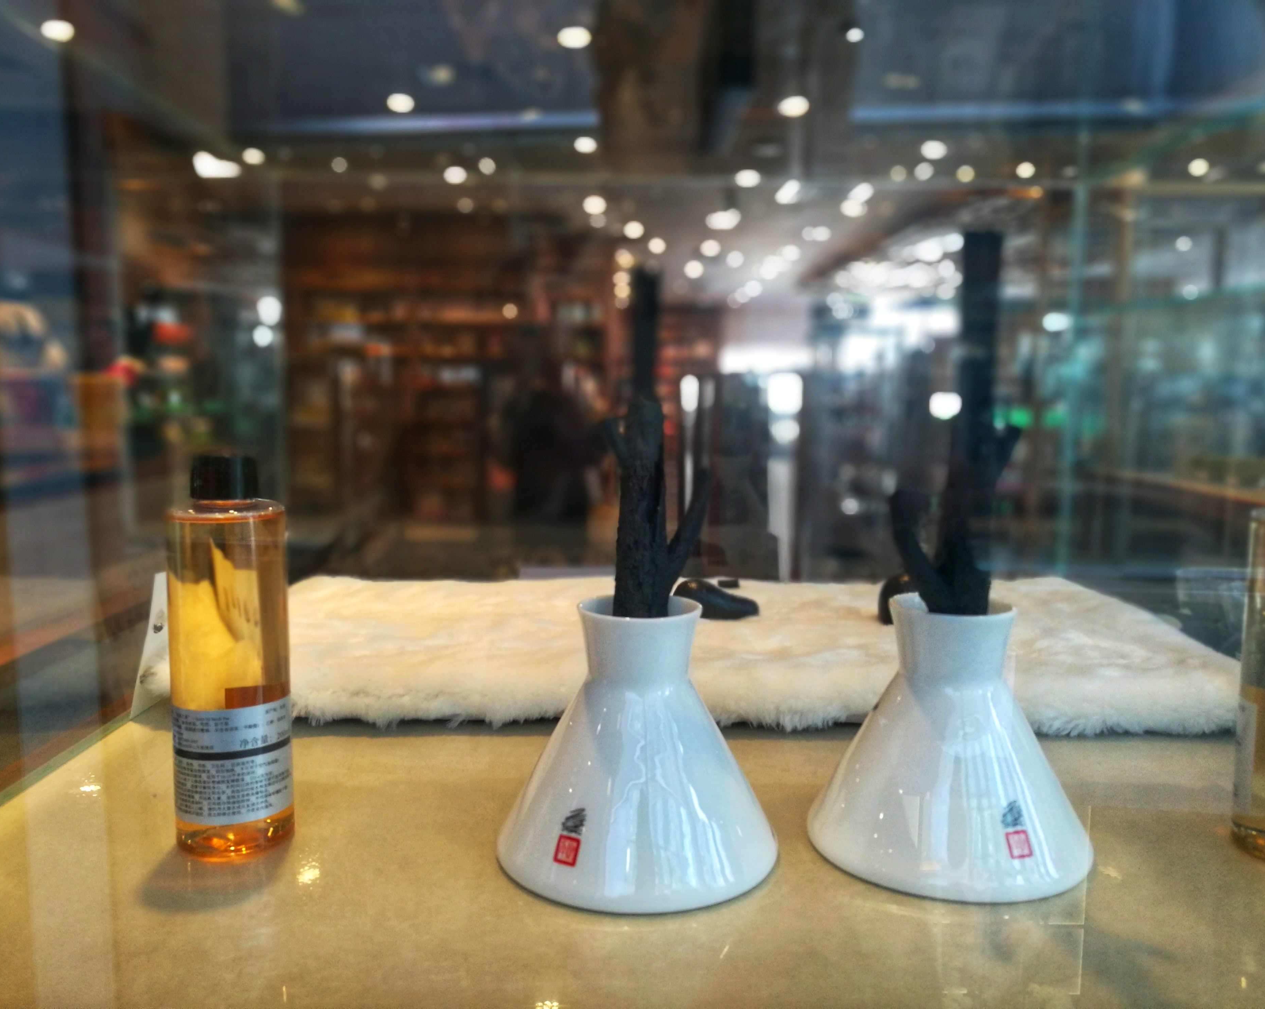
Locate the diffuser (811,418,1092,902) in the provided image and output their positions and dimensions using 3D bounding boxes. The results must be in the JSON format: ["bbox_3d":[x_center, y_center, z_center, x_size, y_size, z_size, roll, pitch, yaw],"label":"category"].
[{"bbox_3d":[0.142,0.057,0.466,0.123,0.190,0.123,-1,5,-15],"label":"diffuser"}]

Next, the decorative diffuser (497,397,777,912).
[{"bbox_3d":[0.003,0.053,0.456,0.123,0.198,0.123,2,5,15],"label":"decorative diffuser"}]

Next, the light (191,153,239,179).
[{"bbox_3d":[-2.383,-1.938,6.000,0.250,0.100,0.220,0,5,0],"label":"light"}]

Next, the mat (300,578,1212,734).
[{"bbox_3d":[0.041,0.103,0.780,0.637,0.046,0.314,0,5,1],"label":"mat"}]

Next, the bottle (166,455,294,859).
[{"bbox_3d":[-0.178,0.065,0.465,0.049,0.172,0.049,0,5,0],"label":"bottle"}]

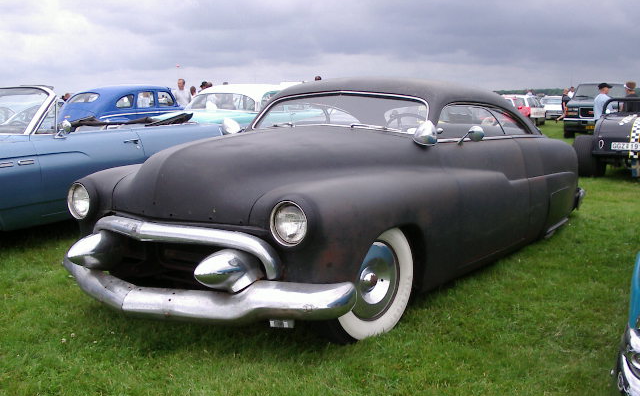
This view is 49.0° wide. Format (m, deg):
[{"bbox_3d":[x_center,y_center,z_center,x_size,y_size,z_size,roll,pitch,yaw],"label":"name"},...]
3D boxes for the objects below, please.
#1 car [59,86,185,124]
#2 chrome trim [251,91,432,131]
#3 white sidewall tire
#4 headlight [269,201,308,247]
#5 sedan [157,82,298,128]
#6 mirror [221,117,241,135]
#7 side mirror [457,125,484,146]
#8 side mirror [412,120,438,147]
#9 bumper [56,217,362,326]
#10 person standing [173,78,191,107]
[{"bbox_3d":[-4.263,-2.093,17.880,1.750,1.620,4.700,5,10,32],"label":"car"},{"bbox_3d":[0.127,-0.583,4.728,1.400,0.280,0.300,5,10,32],"label":"chrome trim"},{"bbox_3d":[0.218,0.407,3.637,0.670,0.670,0.190,-8,11,-44],"label":"white sidewall tire"},{"bbox_3d":[-0.119,0.111,3.120,0.205,0.205,0.100,5,10,32],"label":"headlight"},{"bbox_3d":[-1.761,-1.792,15.905,1.850,1.555,5.000,5,10,32],"label":"sedan"},{"bbox_3d":[-0.624,-0.509,4.930,0.155,0.150,0.160,5,10,32],"label":"mirror"},{"bbox_3d":[0.949,-0.394,4.430,0.140,0.135,0.120,5,10,32],"label":"side mirror"},{"bbox_3d":[0.626,-0.383,4.170,0.155,0.155,0.160,5,10,32],"label":"side mirror"},{"bbox_3d":[-0.758,0.279,3.441,1.850,0.420,0.580,5,10,32],"label":"bumper"},{"bbox_3d":[-3.599,-2.232,18.366,0.500,1.750,0.320,4,9,26],"label":"person standing"}]

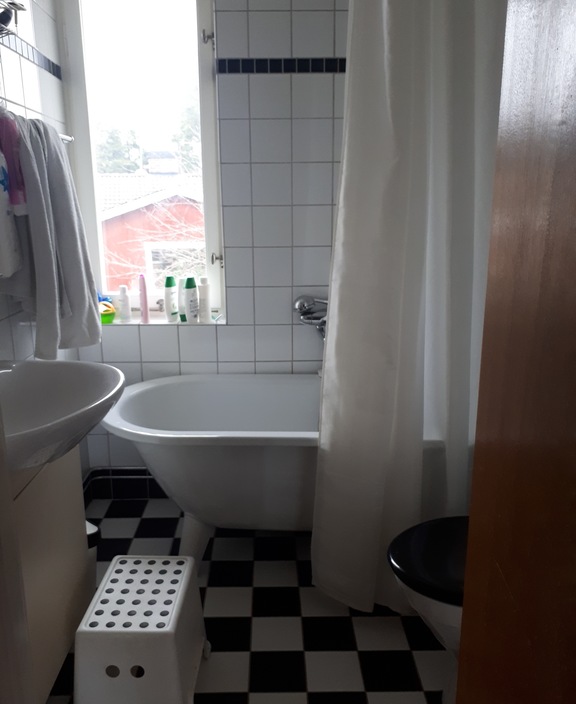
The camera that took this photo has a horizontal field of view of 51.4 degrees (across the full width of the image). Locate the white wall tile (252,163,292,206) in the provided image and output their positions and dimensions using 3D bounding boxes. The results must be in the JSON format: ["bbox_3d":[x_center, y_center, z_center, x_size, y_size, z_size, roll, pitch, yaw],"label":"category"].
[{"bbox_3d":[-0.059,-0.630,2.256,0.150,0.150,0.008,0,14,-1],"label":"white wall tile"}]

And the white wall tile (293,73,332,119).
[{"bbox_3d":[0.090,-0.925,2.174,0.149,0.149,0.010,0,13,0],"label":"white wall tile"}]

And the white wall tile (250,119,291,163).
[{"bbox_3d":[-0.061,-0.776,2.208,0.149,0.149,0.010,0,13,0],"label":"white wall tile"}]

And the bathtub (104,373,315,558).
[{"bbox_3d":[0.121,0.440,2.163,1.540,0.562,0.700,-1,14,-1],"label":"bathtub"}]

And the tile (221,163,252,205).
[{"bbox_3d":[-0.188,-0.618,2.217,0.105,0.148,0.010,0,15,0],"label":"tile"}]

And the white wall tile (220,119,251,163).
[{"bbox_3d":[-0.193,-0.774,2.207,0.108,0.149,0.010,0,13,0],"label":"white wall tile"}]

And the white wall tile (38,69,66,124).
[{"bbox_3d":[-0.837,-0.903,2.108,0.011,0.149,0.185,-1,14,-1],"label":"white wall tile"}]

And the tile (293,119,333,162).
[{"bbox_3d":[0.093,-0.780,2.221,0.150,0.150,0.008,0,14,-1],"label":"tile"}]

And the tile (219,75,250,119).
[{"bbox_3d":[-0.195,-0.925,2.186,0.114,0.149,0.011,-1,14,-1],"label":"tile"}]

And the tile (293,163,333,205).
[{"bbox_3d":[0.092,-0.627,2.243,0.149,0.149,0.010,0,13,0],"label":"tile"}]

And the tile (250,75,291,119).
[{"bbox_3d":[-0.060,-0.927,2.189,0.149,0.149,0.011,-1,14,-1],"label":"tile"}]

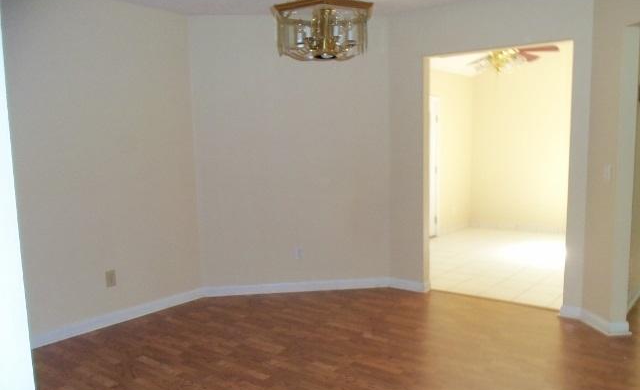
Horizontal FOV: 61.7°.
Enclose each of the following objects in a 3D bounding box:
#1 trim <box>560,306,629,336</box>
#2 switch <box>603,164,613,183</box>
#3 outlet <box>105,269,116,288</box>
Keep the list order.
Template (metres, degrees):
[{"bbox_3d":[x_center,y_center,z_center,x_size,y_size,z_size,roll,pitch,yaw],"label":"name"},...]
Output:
[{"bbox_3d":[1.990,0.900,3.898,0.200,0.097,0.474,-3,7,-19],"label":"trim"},{"bbox_3d":[1.944,-0.147,3.639,0.014,0.118,0.076,-2,6,-7],"label":"switch"},{"bbox_3d":[-1.585,0.639,4.082,0.014,0.118,0.076,4,8,38],"label":"outlet"}]

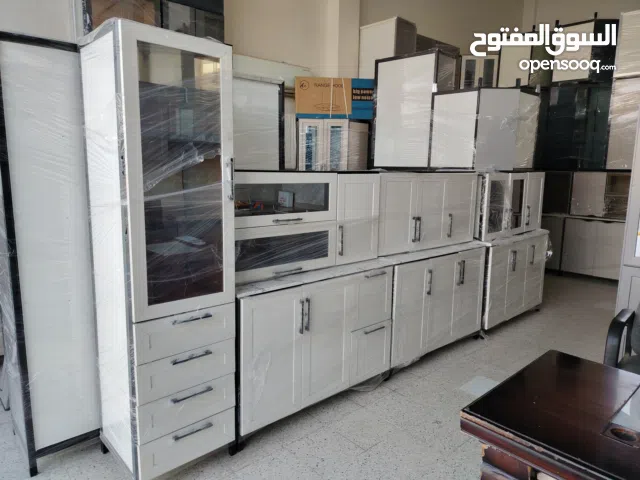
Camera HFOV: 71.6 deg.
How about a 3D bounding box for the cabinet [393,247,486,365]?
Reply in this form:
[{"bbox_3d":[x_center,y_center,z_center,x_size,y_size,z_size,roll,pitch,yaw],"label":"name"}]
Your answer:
[{"bbox_3d":[0.766,0.454,3.570,1.216,0.808,0.550,-7,12,-42],"label":"cabinet"}]

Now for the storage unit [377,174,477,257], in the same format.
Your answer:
[{"bbox_3d":[0.764,-0.248,3.561,1.297,0.591,0.340,-7,12,-42],"label":"storage unit"}]

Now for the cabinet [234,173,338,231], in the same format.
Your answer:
[{"bbox_3d":[-0.290,-0.252,2.576,0.778,0.289,0.340,-7,12,-42],"label":"cabinet"}]

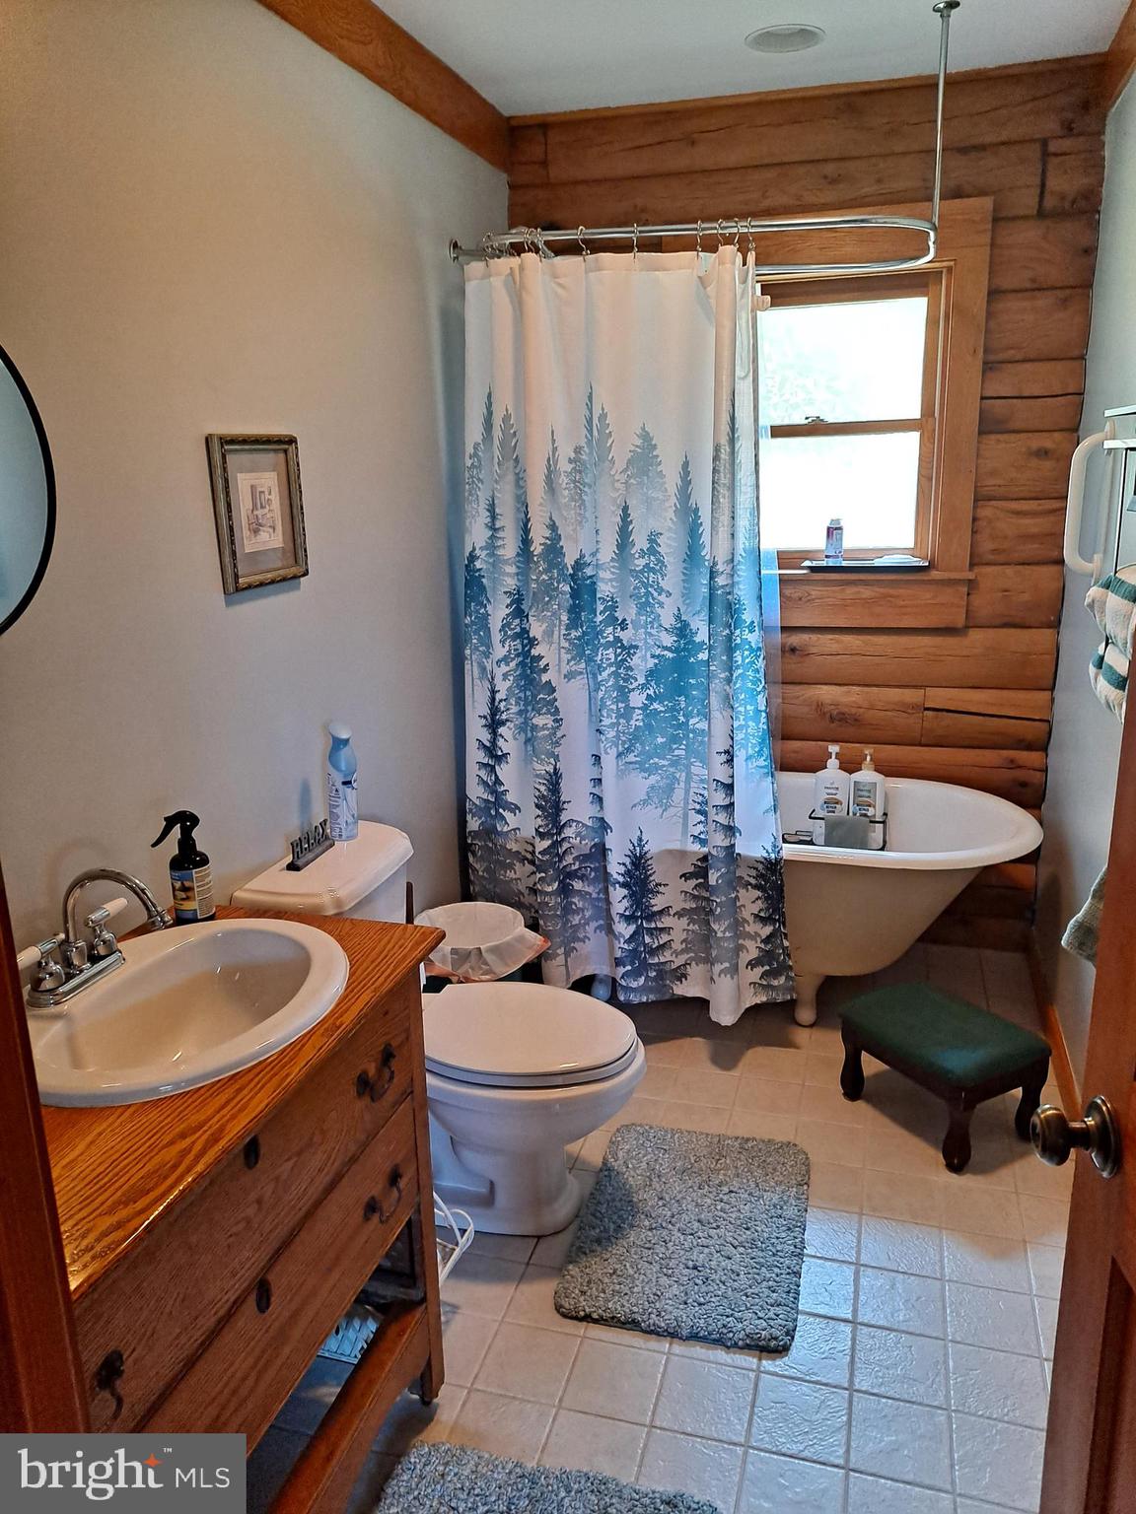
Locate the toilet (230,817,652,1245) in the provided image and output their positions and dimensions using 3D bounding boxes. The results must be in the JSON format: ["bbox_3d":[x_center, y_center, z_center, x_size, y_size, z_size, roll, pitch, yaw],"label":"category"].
[{"bbox_3d":[-0.201,0.574,2.233,0.755,0.735,0.490,3,15,16],"label":"toilet"}]

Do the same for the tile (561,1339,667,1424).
[{"bbox_3d":[0.081,1.070,1.872,0.151,0.010,0.151,3,15,16],"label":"tile"}]

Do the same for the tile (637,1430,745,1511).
[{"bbox_3d":[0.182,1.096,1.654,0.150,0.010,0.150,3,15,16],"label":"tile"}]

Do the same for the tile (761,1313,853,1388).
[{"bbox_3d":[0.417,1.028,1.897,0.150,0.010,0.150,3,15,16],"label":"tile"}]

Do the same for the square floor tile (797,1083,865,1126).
[{"bbox_3d":[0.634,0.839,2.611,0.150,0.010,0.150,3,15,16],"label":"square floor tile"}]

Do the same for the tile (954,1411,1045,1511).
[{"bbox_3d":[0.669,1.080,1.668,0.150,0.010,0.150,3,15,16],"label":"tile"}]

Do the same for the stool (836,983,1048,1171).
[{"bbox_3d":[0.871,0.730,2.565,0.280,0.260,0.380,-9,17,-28],"label":"stool"}]

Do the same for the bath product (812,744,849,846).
[{"bbox_3d":[0.686,0.095,2.835,0.091,0.256,0.062,3,15,16],"label":"bath product"}]

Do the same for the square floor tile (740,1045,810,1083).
[{"bbox_3d":[0.538,0.805,2.844,0.151,0.010,0.151,3,15,16],"label":"square floor tile"}]

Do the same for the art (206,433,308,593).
[{"bbox_3d":[-0.571,-0.458,2.038,0.028,0.266,0.257,3,15,16],"label":"art"}]

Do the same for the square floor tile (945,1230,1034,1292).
[{"bbox_3d":[0.795,0.962,2.087,0.149,0.010,0.149,3,15,16],"label":"square floor tile"}]

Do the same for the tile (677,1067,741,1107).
[{"bbox_3d":[0.339,0.825,2.697,0.150,0.010,0.150,3,15,16],"label":"tile"}]

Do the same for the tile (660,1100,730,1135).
[{"bbox_3d":[0.295,0.857,2.541,0.149,0.010,0.149,3,15,16],"label":"tile"}]

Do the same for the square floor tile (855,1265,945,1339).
[{"bbox_3d":[0.619,1.015,2.032,0.151,0.010,0.151,3,15,16],"label":"square floor tile"}]

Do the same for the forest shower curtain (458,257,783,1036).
[{"bbox_3d":[0.130,-0.248,2.682,0.857,1.836,0.200,3,15,16],"label":"forest shower curtain"}]

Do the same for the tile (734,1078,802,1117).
[{"bbox_3d":[0.494,0.844,2.699,0.151,0.010,0.151,3,15,16],"label":"tile"}]

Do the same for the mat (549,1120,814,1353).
[{"bbox_3d":[0.251,0.936,2.210,0.432,0.020,0.600,2,15,14],"label":"mat"}]

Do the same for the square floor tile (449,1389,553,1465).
[{"bbox_3d":[-0.111,1.079,1.733,0.149,0.010,0.149,3,15,16],"label":"square floor tile"}]

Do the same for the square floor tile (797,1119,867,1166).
[{"bbox_3d":[0.588,0.872,2.455,0.149,0.010,0.149,3,15,16],"label":"square floor tile"}]

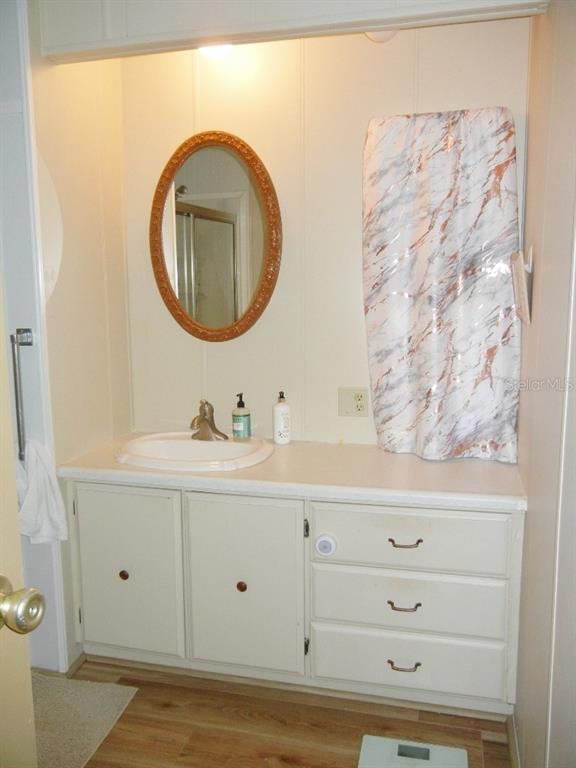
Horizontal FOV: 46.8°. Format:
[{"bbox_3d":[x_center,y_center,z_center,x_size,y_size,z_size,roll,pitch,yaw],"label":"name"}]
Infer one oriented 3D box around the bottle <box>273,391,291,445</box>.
[{"bbox_3d":[-0.023,0.129,2.576,0.065,0.198,0.065,-1,7,-8],"label":"bottle"}]

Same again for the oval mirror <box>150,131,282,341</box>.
[{"bbox_3d":[-0.282,-0.559,2.566,0.539,0.796,0.035,2,8,14],"label":"oval mirror"}]

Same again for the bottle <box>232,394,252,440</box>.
[{"bbox_3d":[-0.180,0.127,2.586,0.068,0.181,0.068,0,7,0],"label":"bottle"}]

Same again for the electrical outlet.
[{"bbox_3d":[0.249,0.069,2.528,0.115,0.115,0.008,2,8,14],"label":"electrical outlet"}]

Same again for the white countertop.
[{"bbox_3d":[0.021,0.282,2.321,1.509,0.040,0.570,2,8,14],"label":"white countertop"}]

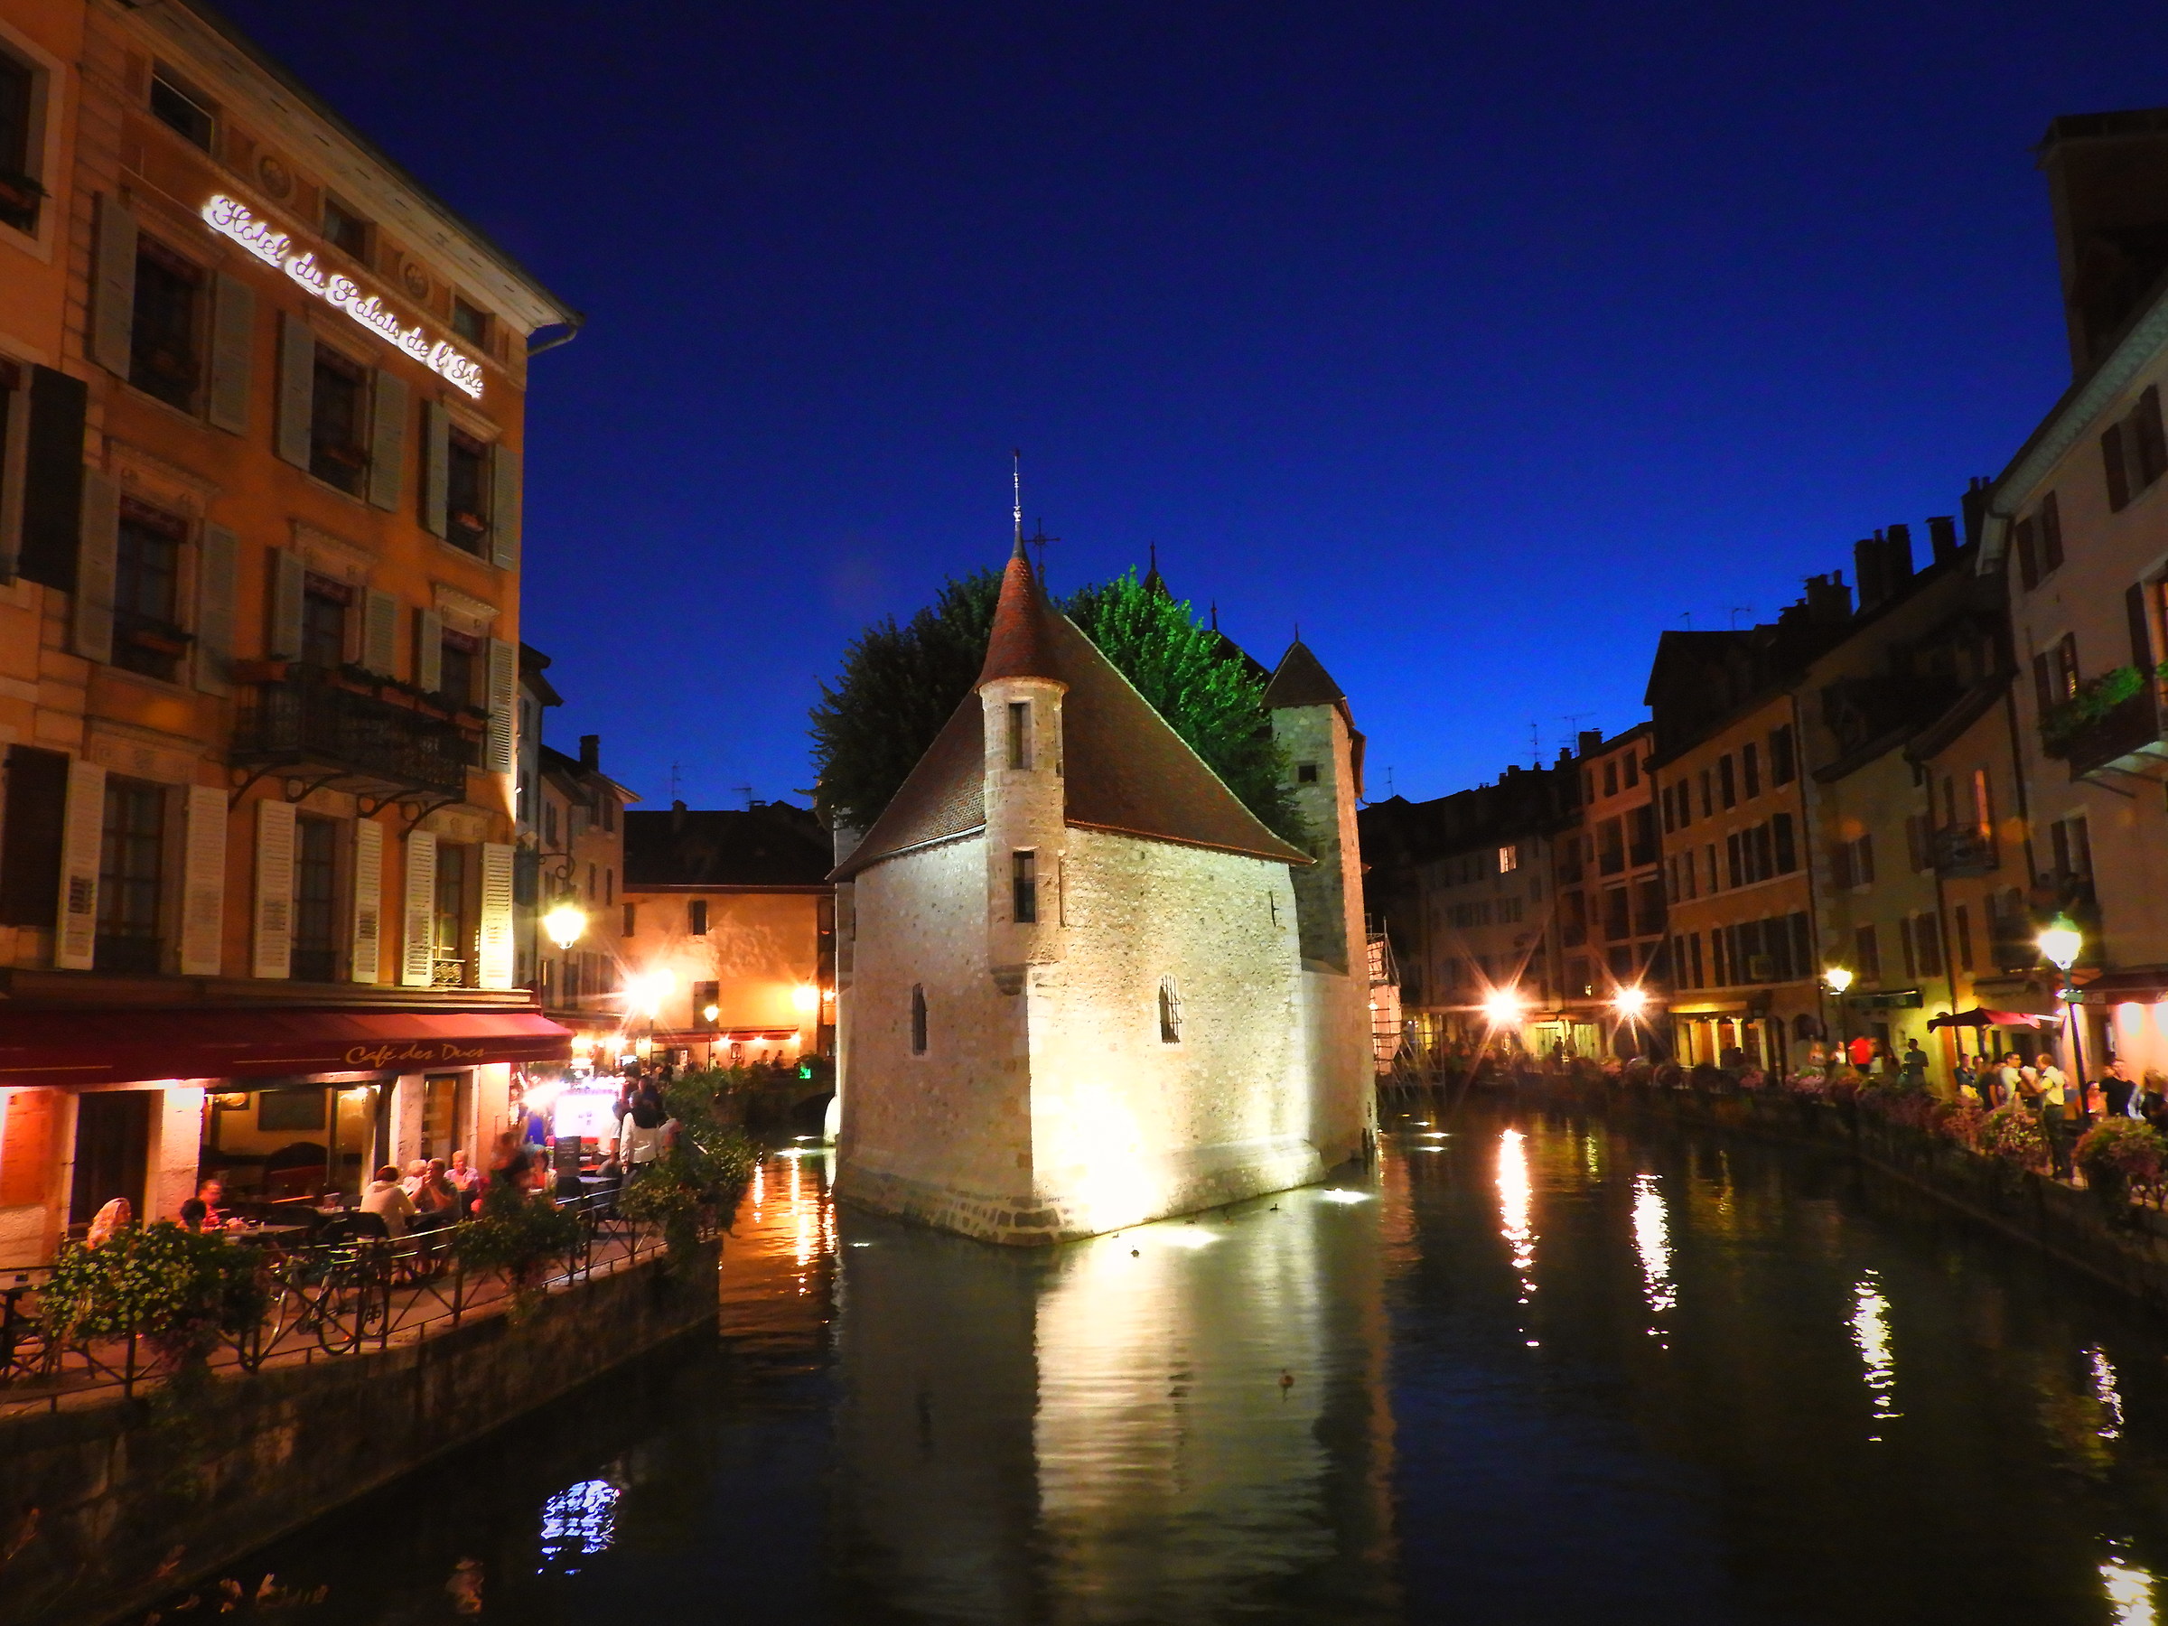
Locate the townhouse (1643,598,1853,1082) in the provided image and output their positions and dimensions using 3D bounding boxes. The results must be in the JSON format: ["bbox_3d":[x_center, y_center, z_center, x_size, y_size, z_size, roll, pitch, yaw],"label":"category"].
[{"bbox_3d":[26.067,0.107,48.712,11.000,17.000,13.588,-2,-8,4],"label":"townhouse"}]

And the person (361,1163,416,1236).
[{"bbox_3d":[-7.811,4.674,17.205,0.550,1.300,0.750,-8,-10,36],"label":"person"}]

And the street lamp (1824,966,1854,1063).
[{"bbox_3d":[17.177,5.088,34.051,0.550,3.599,0.550,-6,-9,27],"label":"street lamp"}]

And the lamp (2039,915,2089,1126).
[{"bbox_3d":[13.671,3.252,20.691,0.580,3.731,0.580,-7,-10,33],"label":"lamp"}]

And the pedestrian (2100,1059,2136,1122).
[{"bbox_3d":[14.005,4.210,20.282,0.450,1.700,0.520,4,-10,-36],"label":"pedestrian"}]

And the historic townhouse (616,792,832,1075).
[{"bbox_3d":[-16.909,5.714,64.005,10.262,12.800,10.000,2,-9,-27],"label":"historic townhouse"}]

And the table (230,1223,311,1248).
[{"bbox_3d":[-8.533,4.772,15.764,0.680,0.750,0.800,-3,-8,12],"label":"table"}]

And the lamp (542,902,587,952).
[{"bbox_3d":[-7.608,1.551,22.030,0.600,0.850,0.600,1,-8,-19],"label":"lamp"}]

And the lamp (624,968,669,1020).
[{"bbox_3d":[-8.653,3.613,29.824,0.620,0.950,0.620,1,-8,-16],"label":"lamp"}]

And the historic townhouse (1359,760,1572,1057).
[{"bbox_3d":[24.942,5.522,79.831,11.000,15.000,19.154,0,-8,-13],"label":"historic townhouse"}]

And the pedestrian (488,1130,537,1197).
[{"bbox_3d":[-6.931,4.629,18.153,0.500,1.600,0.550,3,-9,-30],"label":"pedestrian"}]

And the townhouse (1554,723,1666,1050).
[{"bbox_3d":[26.908,3.355,62.309,11.000,14.300,13.829,-2,-8,2],"label":"townhouse"}]

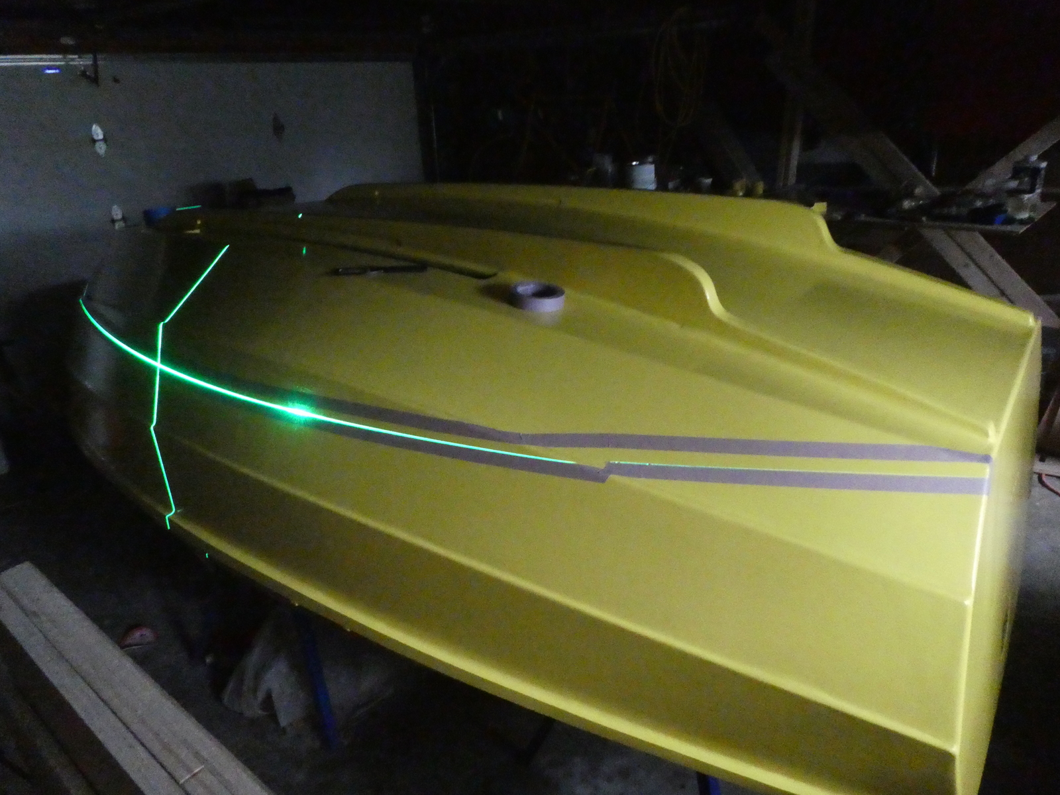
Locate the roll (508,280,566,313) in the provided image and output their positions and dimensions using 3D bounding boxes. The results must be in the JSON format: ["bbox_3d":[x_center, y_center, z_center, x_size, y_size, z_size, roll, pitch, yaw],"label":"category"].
[{"bbox_3d":[0.012,-0.182,1.327,0.101,0.024,0.101,3,25,-1],"label":"roll"}]

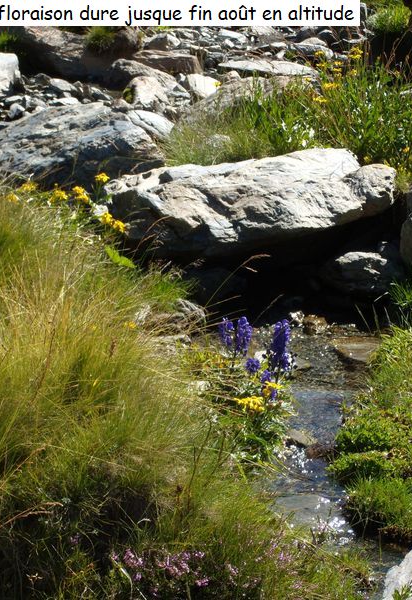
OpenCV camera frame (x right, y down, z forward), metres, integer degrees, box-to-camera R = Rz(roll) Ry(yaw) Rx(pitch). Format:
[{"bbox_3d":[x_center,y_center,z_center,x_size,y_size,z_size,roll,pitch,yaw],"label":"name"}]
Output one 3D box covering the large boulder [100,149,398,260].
[{"bbox_3d":[0.138,-0.283,6.500,0.820,0.280,0.480,-2,13,-10],"label":"large boulder"}]

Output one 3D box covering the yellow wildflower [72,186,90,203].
[{"bbox_3d":[-0.346,-0.293,6.100,0.046,0.036,0.044,0,13,0],"label":"yellow wildflower"}]

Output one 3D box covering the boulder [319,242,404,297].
[{"bbox_3d":[0.442,-0.085,6.200,0.235,0.140,0.190,0,14,0],"label":"boulder"}]

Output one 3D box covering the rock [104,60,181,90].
[{"bbox_3d":[-0.247,-0.859,8.400,0.280,0.120,0.210,0,14,0],"label":"rock"}]

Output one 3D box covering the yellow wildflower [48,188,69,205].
[{"bbox_3d":[-0.410,-0.288,6.100,0.050,0.036,0.048,0,13,0],"label":"yellow wildflower"}]

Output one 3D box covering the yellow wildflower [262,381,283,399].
[{"bbox_3d":[0.161,0.216,5.300,0.046,0.032,0.044,0,14,0],"label":"yellow wildflower"}]

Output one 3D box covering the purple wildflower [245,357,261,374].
[{"bbox_3d":[0.110,0.155,5.200,0.036,0.038,0.036,0,13,0],"label":"purple wildflower"}]

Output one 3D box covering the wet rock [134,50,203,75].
[{"bbox_3d":[-0.161,-1.017,9.400,0.280,0.085,0.200,0,13,0],"label":"wet rock"}]

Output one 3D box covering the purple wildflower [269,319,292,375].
[{"bbox_3d":[0.183,0.114,5.400,0.057,0.132,0.052,0,14,0],"label":"purple wildflower"}]

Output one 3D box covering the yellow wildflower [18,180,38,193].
[{"bbox_3d":[-0.509,-0.326,6.300,0.055,0.026,0.050,0,14,0],"label":"yellow wildflower"}]

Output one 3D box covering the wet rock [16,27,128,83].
[{"bbox_3d":[-0.578,-1.062,9.500,0.480,0.250,0.380,0,13,0],"label":"wet rock"}]

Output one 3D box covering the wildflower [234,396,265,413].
[{"bbox_3d":[0.104,0.250,5.250,0.070,0.030,0.058,0,14,0],"label":"wildflower"}]

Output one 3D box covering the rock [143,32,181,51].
[{"bbox_3d":[-0.182,-1.081,9.200,0.150,0.075,0.110,0,14,0],"label":"rock"}]

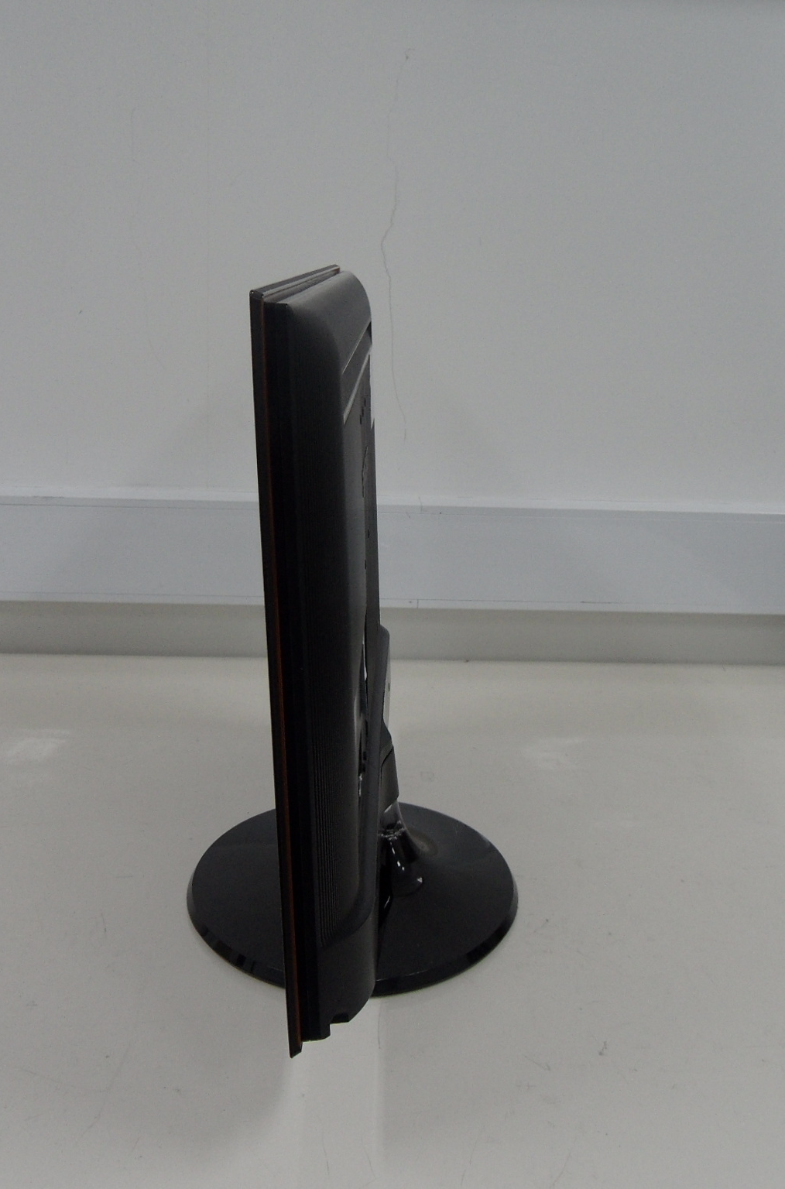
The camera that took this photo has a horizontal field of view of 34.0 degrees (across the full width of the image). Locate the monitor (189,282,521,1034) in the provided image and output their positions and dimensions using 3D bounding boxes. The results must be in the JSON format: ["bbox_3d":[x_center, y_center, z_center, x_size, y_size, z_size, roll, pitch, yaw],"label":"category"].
[{"bbox_3d":[-0.018,0.004,0.764,0.206,0.376,0.503,2,15,0],"label":"monitor"}]

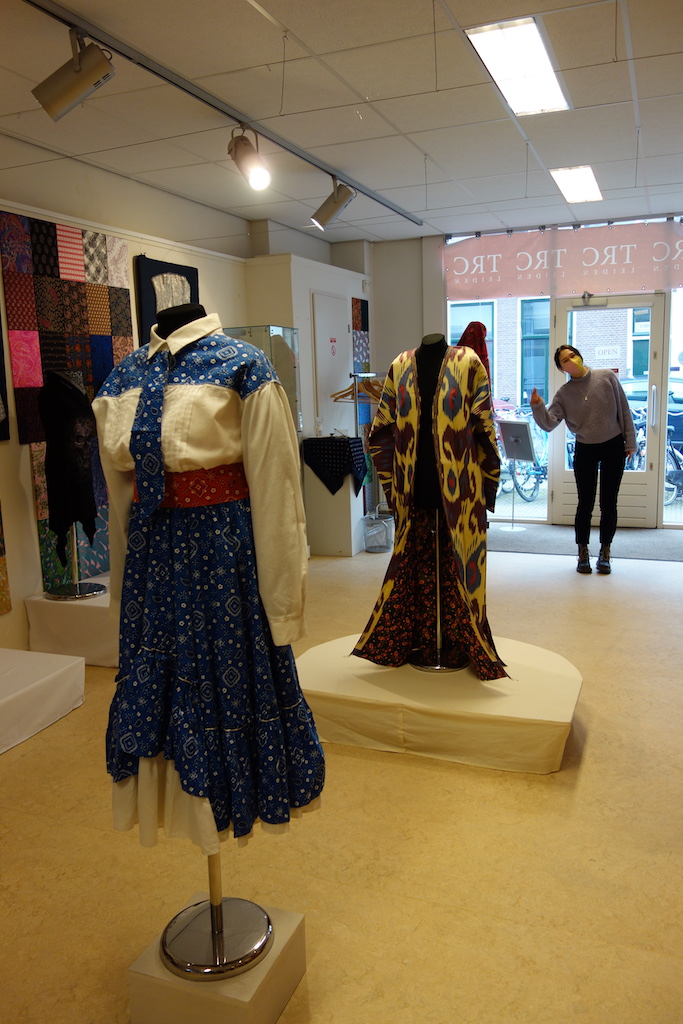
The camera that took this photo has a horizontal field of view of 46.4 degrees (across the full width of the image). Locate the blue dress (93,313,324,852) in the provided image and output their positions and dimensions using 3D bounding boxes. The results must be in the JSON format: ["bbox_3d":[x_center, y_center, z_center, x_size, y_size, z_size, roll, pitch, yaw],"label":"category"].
[{"bbox_3d":[-0.293,0.120,1.658,0.480,1.030,0.410,2,10,22],"label":"blue dress"}]

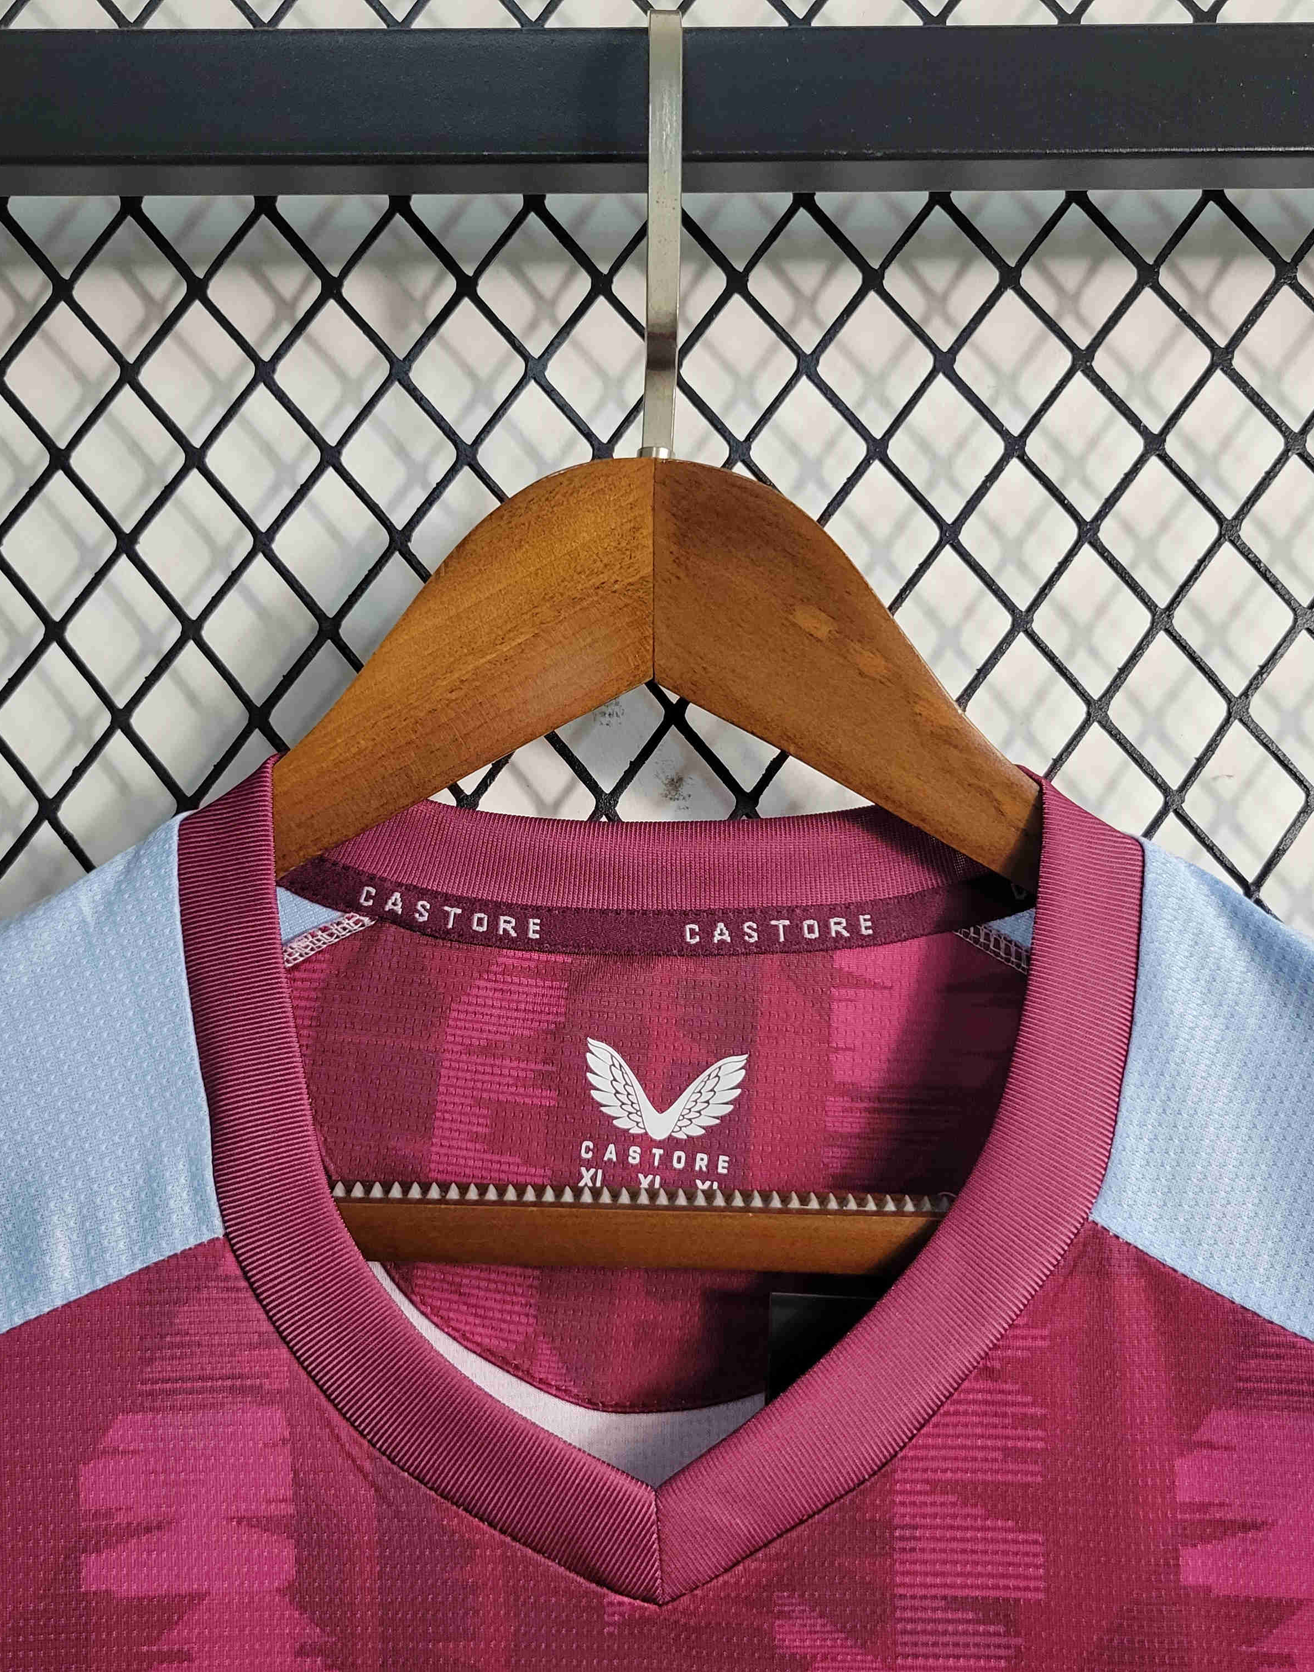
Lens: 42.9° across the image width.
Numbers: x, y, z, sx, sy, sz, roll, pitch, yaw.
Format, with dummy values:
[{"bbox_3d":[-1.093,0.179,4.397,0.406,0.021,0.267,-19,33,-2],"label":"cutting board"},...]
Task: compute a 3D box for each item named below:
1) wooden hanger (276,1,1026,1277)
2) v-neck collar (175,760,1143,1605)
[{"bbox_3d":[0.000,-0.045,0.382,0.440,0.280,0.060,0,0,0],"label":"wooden hanger"},{"bbox_3d":[0.001,0.071,0.372,0.213,0.178,0.055,0,0,0],"label":"v-neck collar"}]

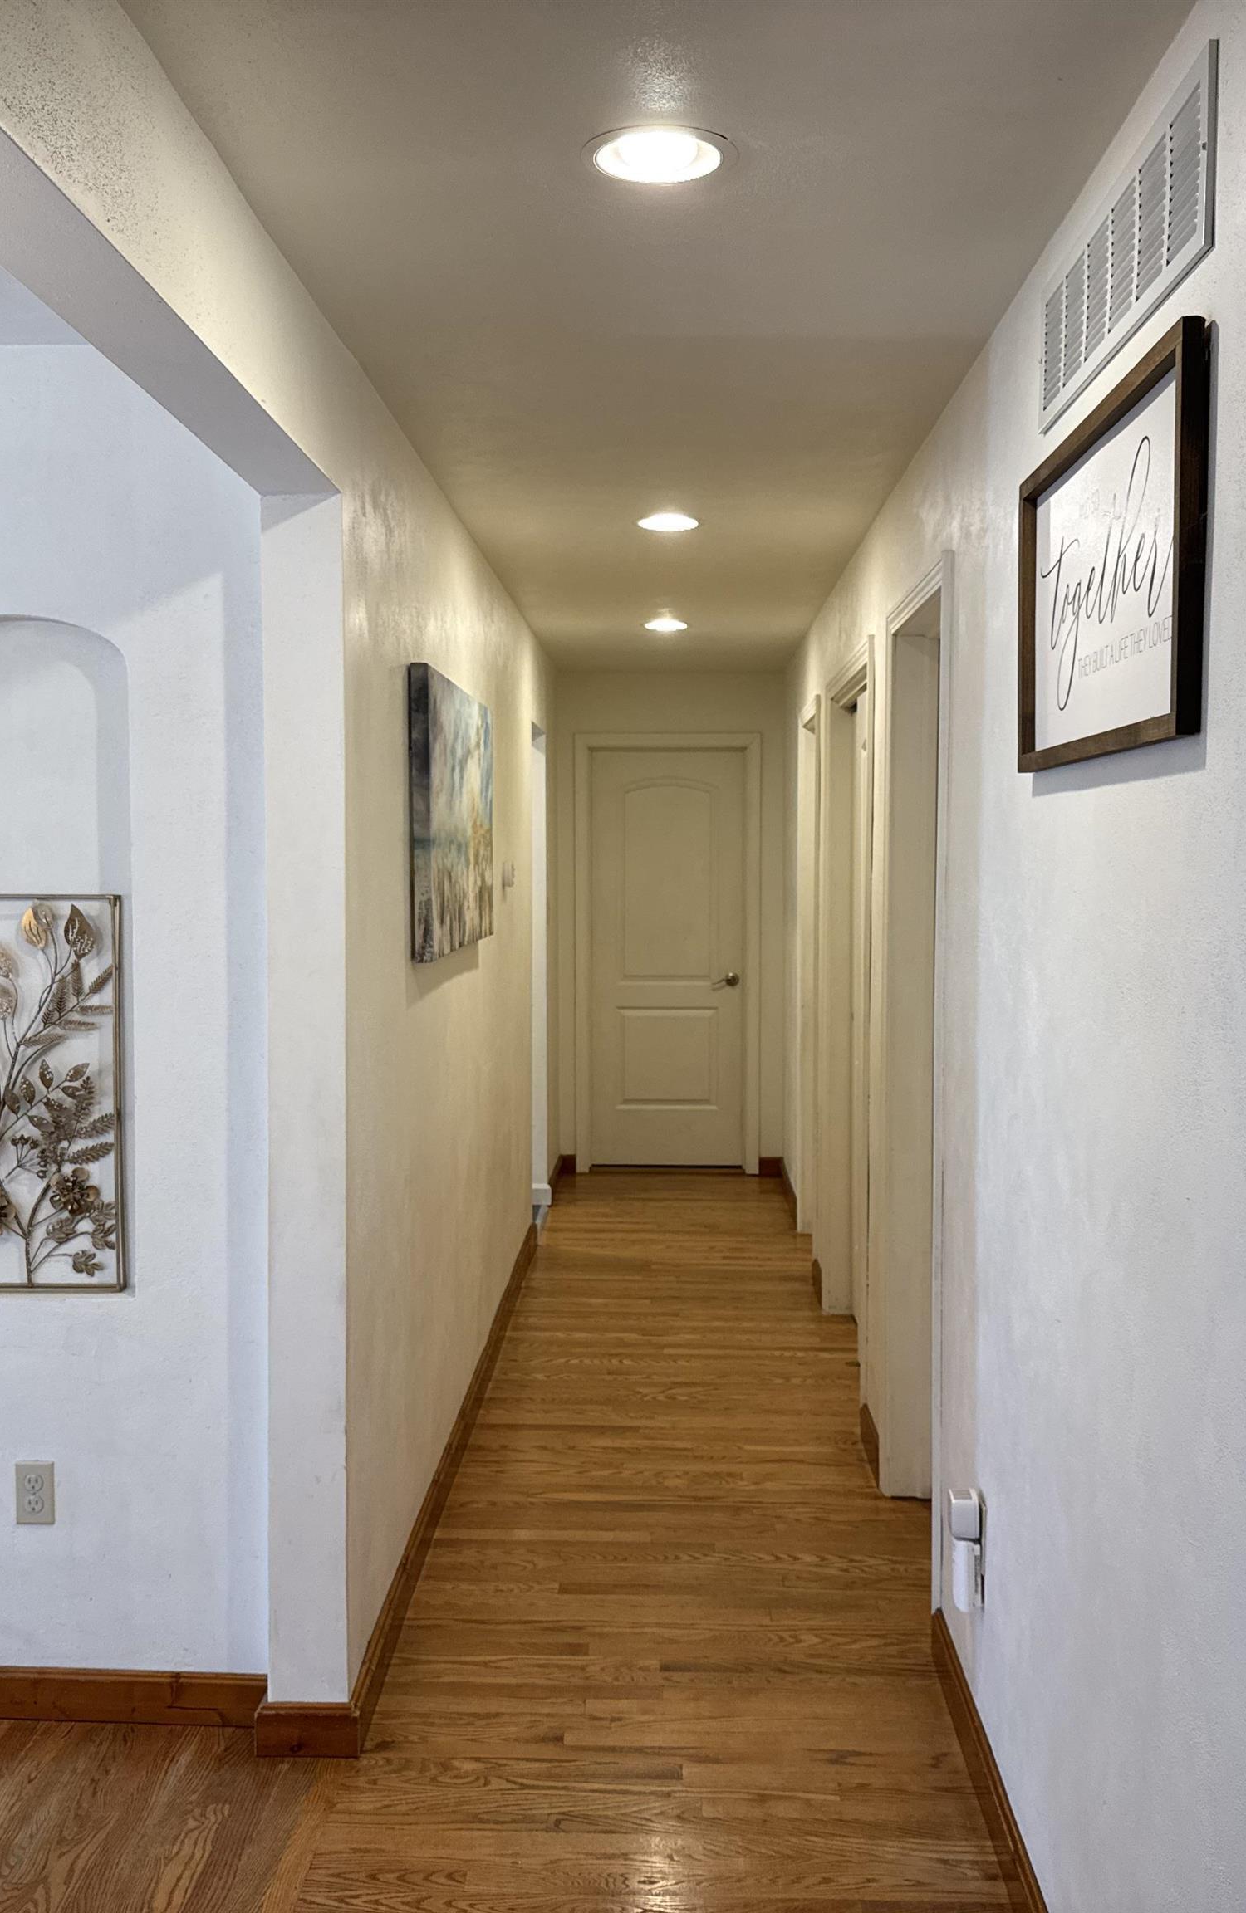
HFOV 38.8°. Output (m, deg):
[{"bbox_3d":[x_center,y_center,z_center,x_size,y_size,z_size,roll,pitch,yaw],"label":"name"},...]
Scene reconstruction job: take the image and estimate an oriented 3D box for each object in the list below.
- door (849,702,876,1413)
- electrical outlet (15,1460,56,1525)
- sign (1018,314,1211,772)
[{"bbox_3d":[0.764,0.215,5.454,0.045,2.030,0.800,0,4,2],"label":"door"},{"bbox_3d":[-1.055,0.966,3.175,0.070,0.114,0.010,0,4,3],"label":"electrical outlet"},{"bbox_3d":[0.573,-0.447,2.144,0.028,0.411,0.808,0,4,2],"label":"sign"}]

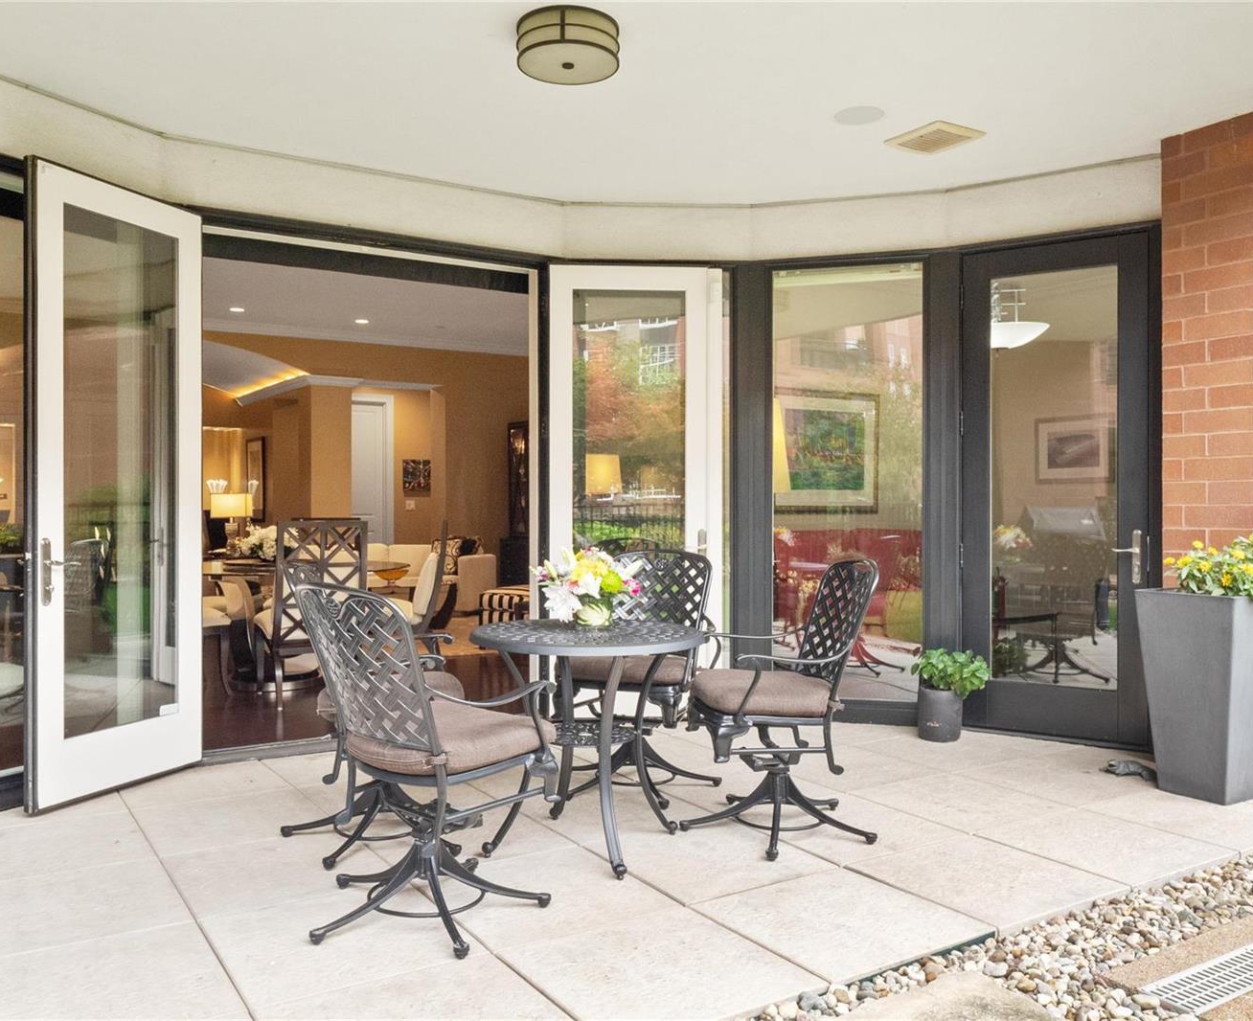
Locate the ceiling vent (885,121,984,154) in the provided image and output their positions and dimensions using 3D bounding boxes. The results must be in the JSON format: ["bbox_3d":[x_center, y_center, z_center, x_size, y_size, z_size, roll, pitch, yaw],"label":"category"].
[{"bbox_3d":[1.356,-1.630,4.862,0.300,0.020,0.325,0,0,-31],"label":"ceiling vent"}]

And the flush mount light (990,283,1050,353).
[{"bbox_3d":[2.180,-1.150,6.500,0.610,0.430,0.610,0,0,0],"label":"flush mount light"}]

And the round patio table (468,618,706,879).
[{"bbox_3d":[-0.133,0.776,3.790,0.810,0.730,0.810,0,0,0],"label":"round patio table"}]

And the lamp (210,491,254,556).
[{"bbox_3d":[-3.744,0.125,10.500,0.350,0.610,0.210,0,0,0],"label":"lamp"}]

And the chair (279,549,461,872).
[{"bbox_3d":[-0.860,0.662,3.880,0.690,0.950,0.670,0,0,-3],"label":"chair"}]

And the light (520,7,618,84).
[{"bbox_3d":[-0.201,-1.612,3.835,0.352,0.120,0.352,0,0,0],"label":"light"}]

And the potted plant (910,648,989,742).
[{"bbox_3d":[1.525,0.862,5.200,0.360,0.430,0.340,0,0,0],"label":"potted plant"}]

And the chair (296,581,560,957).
[{"bbox_3d":[-0.556,0.648,3.085,0.650,0.940,0.690,0,0,40],"label":"chair"}]

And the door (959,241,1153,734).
[{"bbox_3d":[2.070,-0.097,5.380,0.880,2.390,0.060,0,0,34],"label":"door"}]

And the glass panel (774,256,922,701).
[{"bbox_3d":[1.119,-0.138,5.605,0.750,2.190,0.040,0,0,15],"label":"glass panel"}]

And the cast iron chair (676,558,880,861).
[{"bbox_3d":[0.531,0.635,3.847,0.690,0.940,0.650,0,0,-13],"label":"cast iron chair"}]

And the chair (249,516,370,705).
[{"bbox_3d":[-1.745,0.540,6.160,0.500,1.000,0.620,0,0,-29],"label":"chair"}]

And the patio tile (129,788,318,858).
[{"bbox_3d":[-1.399,1.110,3.933,0.595,0.030,0.595,-1,2,-33],"label":"patio tile"}]

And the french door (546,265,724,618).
[{"bbox_3d":[0.057,-0.100,5.890,0.900,2.390,0.060,0,0,-5],"label":"french door"}]

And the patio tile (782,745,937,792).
[{"bbox_3d":[0.975,1.131,4.794,0.605,0.040,0.605,0,1,-33],"label":"patio tile"}]

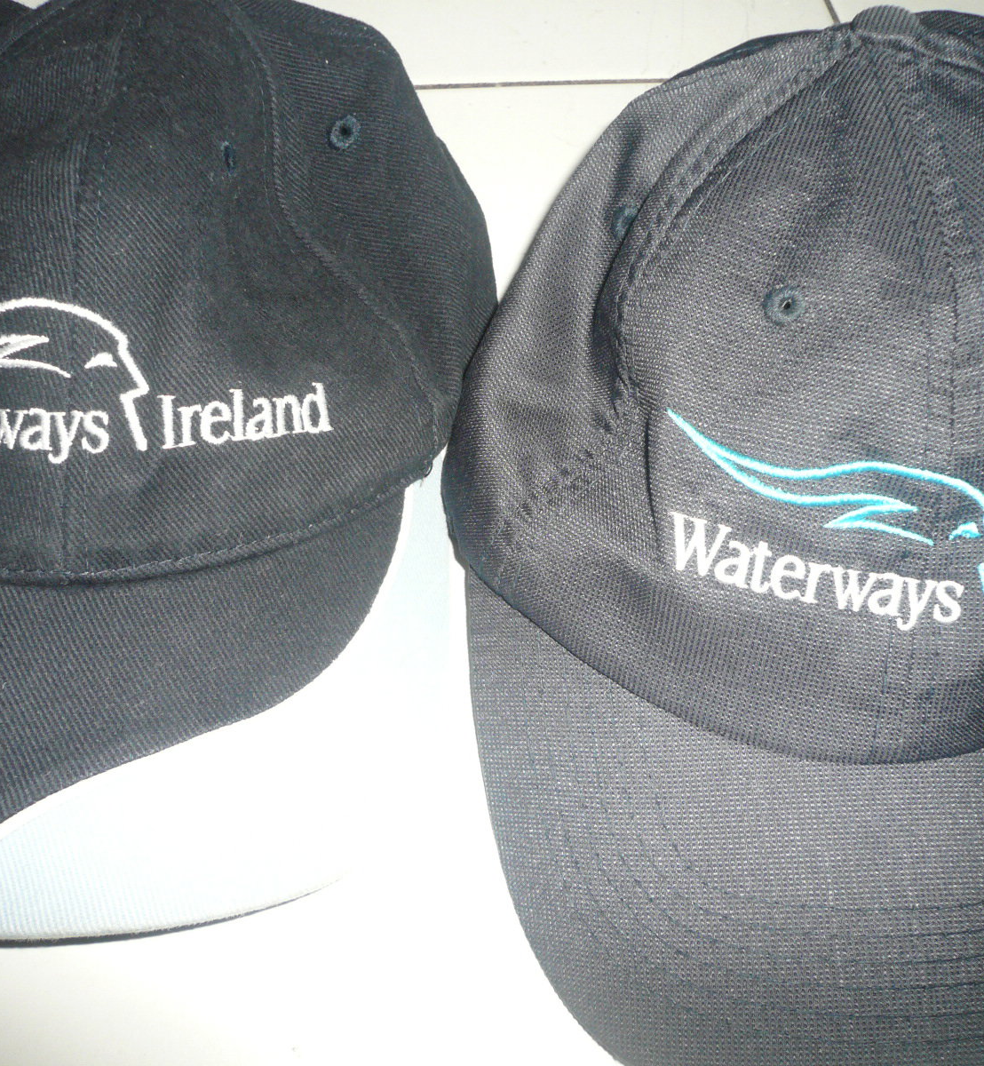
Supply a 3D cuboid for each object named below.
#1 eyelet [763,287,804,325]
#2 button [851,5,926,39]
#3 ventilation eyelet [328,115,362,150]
[{"bbox_3d":[0.060,-0.047,0.238,0.009,0.002,0.009,-1,82,5],"label":"eyelet"},{"bbox_3d":[0.089,-0.115,0.258,0.016,0.007,0.016,4,43,-16],"label":"button"},{"bbox_3d":[-0.034,-0.094,0.270,0.002,0.009,0.009,10,78,44],"label":"ventilation eyelet"}]

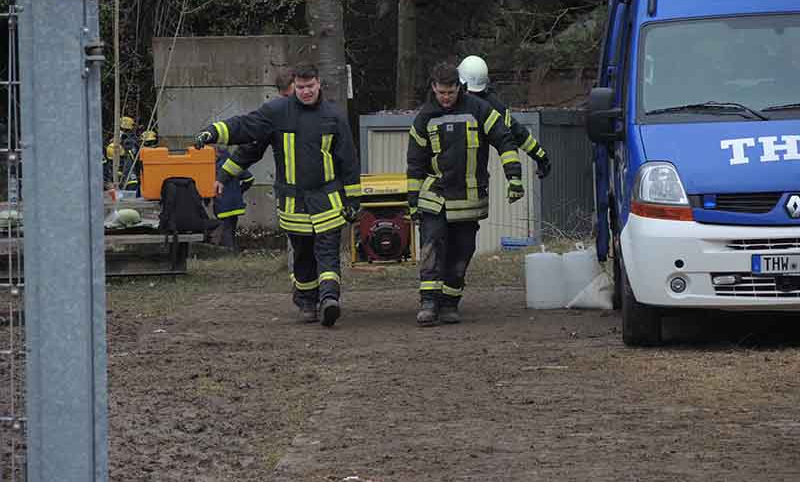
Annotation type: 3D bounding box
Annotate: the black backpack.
[{"bbox_3d":[-2.015,-0.334,38.000,0.460,0.520,0.300,0,1,-6],"label":"black backpack"}]

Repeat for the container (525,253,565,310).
[{"bbox_3d":[1.076,0.293,30.000,0.280,0.420,0.290,0,1,0],"label":"container"}]

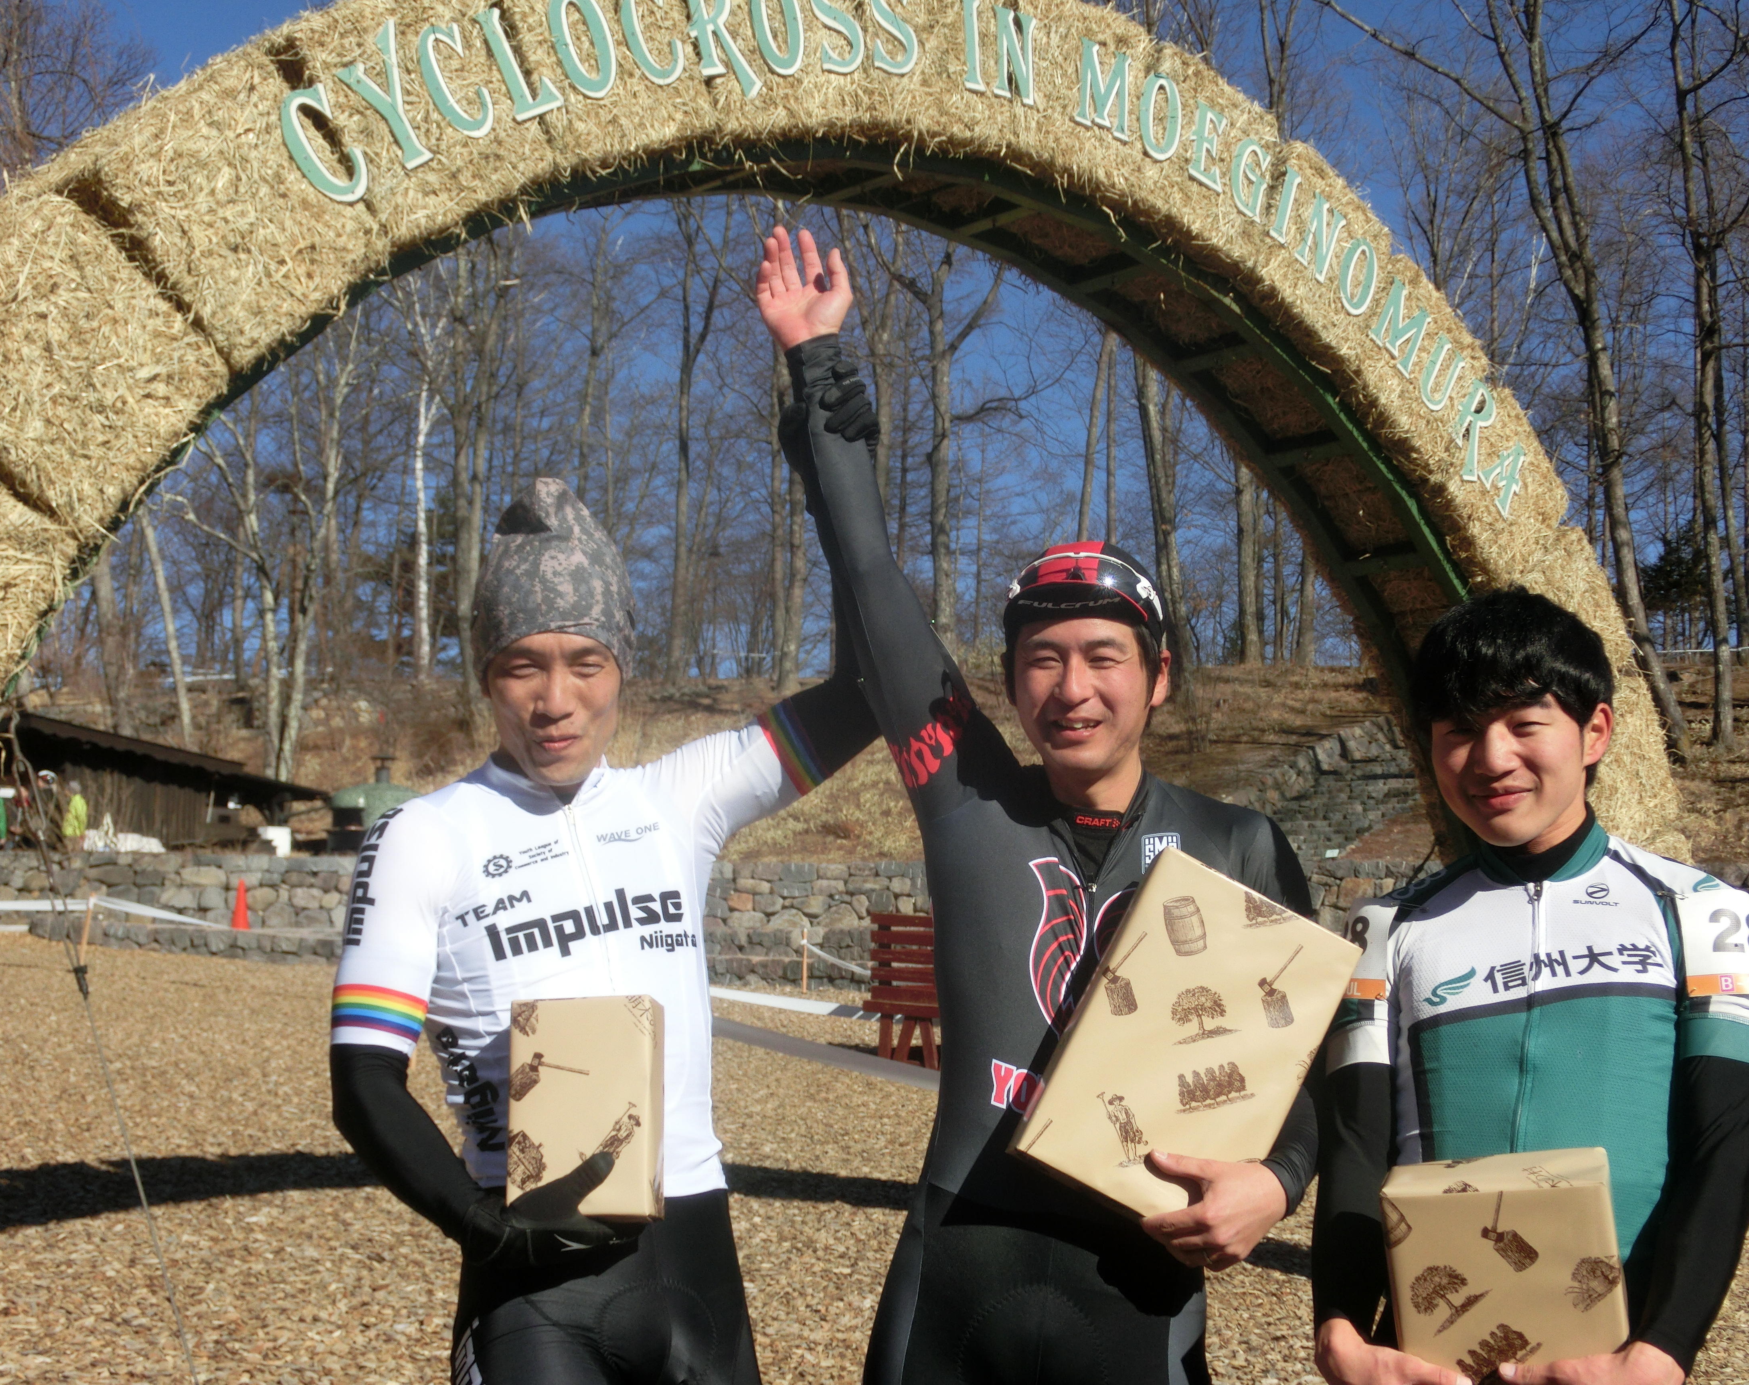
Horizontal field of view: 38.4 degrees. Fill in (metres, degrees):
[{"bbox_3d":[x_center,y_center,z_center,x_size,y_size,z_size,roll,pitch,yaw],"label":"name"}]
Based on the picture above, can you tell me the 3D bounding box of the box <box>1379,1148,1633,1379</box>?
[{"bbox_3d":[0.599,0.538,2.373,0.205,0.167,0.132,-7,1,16],"label":"box"}]

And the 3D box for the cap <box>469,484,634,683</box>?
[{"bbox_3d":[-0.329,-0.118,2.580,0.172,0.205,0.215,-1,5,-10],"label":"cap"}]

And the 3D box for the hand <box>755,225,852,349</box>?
[{"bbox_3d":[-0.077,-0.436,2.700,0.098,0.140,0.070,-9,-15,-1],"label":"hand"}]

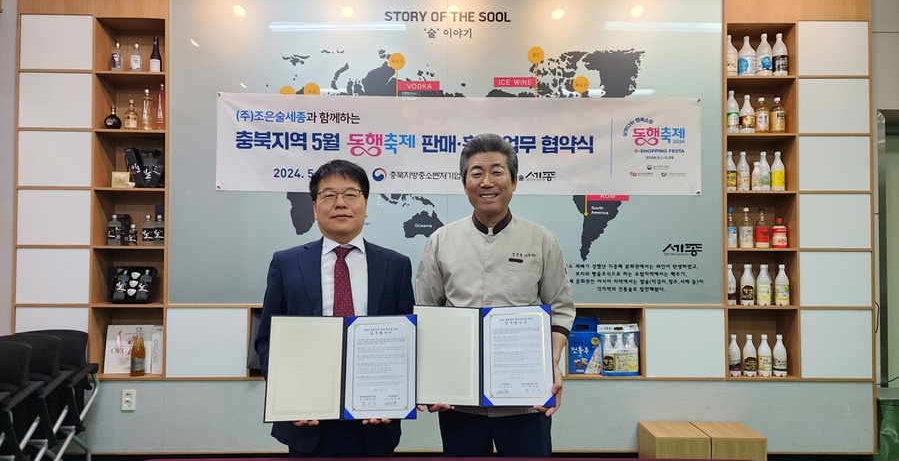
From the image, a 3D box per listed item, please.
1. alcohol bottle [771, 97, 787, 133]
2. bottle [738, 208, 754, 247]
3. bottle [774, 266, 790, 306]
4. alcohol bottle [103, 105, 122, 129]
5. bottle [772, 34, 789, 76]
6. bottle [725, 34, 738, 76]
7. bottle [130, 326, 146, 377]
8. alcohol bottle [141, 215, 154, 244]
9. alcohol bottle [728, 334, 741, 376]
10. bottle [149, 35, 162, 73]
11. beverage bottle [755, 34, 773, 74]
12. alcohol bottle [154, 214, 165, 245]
[{"bbox_3d":[2.045,-0.706,3.714,0.077,0.238,0.077,0,-1,-1],"label":"alcohol bottle"},{"bbox_3d":[1.852,-0.016,3.723,0.077,0.248,0.077,0,-1,-1],"label":"bottle"},{"bbox_3d":[2.102,0.345,3.773,0.080,0.257,0.080,0,-1,-1],"label":"bottle"},{"bbox_3d":[-2.072,-0.698,3.687,0.105,0.153,0.075,0,-1,-1],"label":"alcohol bottle"},{"bbox_3d":[2.103,-1.108,3.798,0.086,0.286,0.086,0,-1,-1],"label":"bottle"},{"bbox_3d":[1.749,-1.090,3.737,0.093,0.262,0.093,0,-1,-1],"label":"bottle"},{"bbox_3d":[-1.901,0.739,3.646,0.080,0.290,0.080,1,-1,-21],"label":"bottle"},{"bbox_3d":[-1.855,-0.004,3.679,0.076,0.190,0.060,0,-1,-1],"label":"alcohol bottle"},{"bbox_3d":[1.758,0.769,3.688,0.076,0.251,0.076,0,-1,-1],"label":"alcohol bottle"},{"bbox_3d":[-1.793,-1.066,3.656,0.065,0.231,0.065,0,-1,-1],"label":"bottle"},{"bbox_3d":[1.971,-1.099,3.740,0.088,0.270,0.088,0,-1,-1],"label":"beverage bottle"},{"bbox_3d":[-1.771,0.001,3.649,0.063,0.187,0.063,0,-1,-9],"label":"alcohol bottle"}]

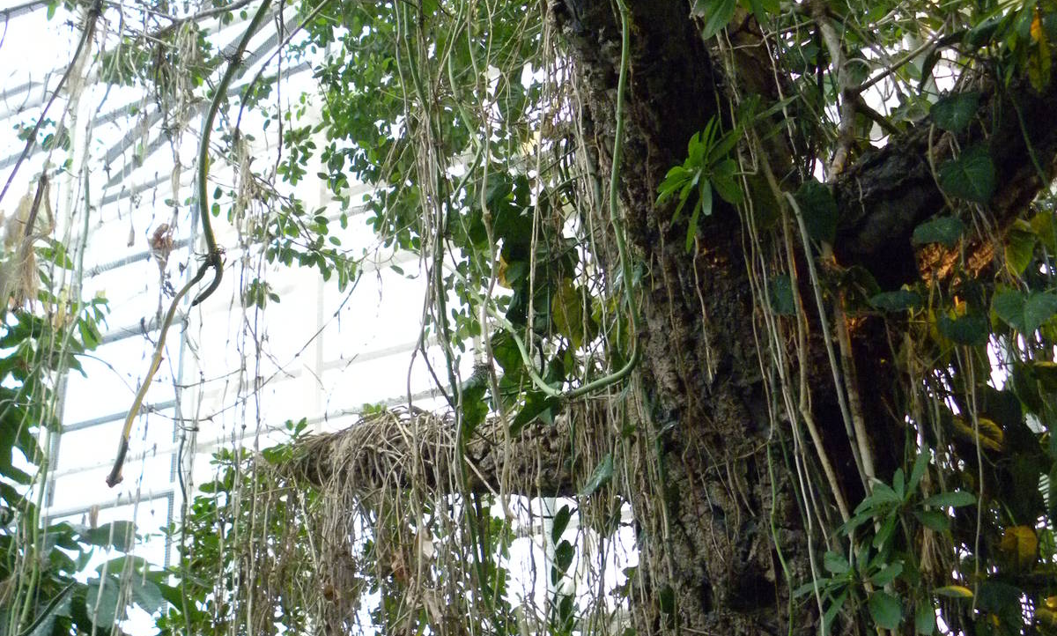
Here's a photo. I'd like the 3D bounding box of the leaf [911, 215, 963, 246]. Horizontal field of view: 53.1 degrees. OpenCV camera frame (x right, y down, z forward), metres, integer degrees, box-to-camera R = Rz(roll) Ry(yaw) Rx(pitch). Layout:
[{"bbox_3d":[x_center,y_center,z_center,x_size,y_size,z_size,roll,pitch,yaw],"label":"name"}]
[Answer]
[{"bbox_3d":[1.219,-0.259,3.150,0.140,0.120,0.035,-9,-51,22],"label":"leaf"}]

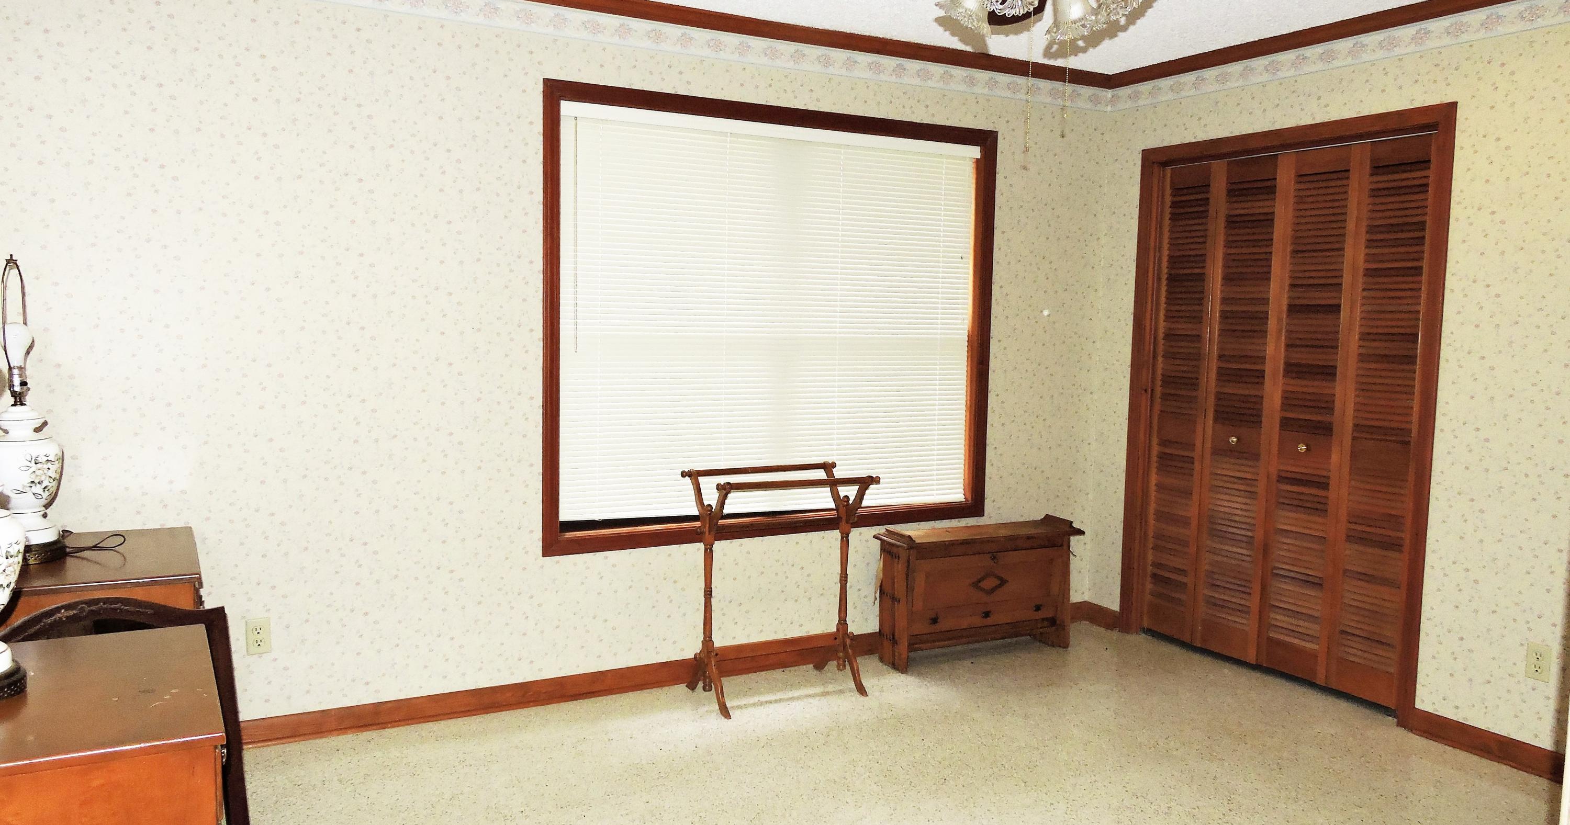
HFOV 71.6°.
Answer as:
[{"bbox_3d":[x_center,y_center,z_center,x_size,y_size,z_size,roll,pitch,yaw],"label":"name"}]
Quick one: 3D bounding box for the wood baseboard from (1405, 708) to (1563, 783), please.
[{"bbox_3d":[2.264,1.066,3.500,0.024,0.089,0.468,-2,6,-27],"label":"wood baseboard"}]

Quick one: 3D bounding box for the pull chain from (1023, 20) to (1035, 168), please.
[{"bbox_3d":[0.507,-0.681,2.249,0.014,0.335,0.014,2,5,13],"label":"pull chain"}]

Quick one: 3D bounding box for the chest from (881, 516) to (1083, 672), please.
[{"bbox_3d":[0.788,0.731,4.455,0.870,0.528,0.250,-2,6,-26],"label":"chest"}]

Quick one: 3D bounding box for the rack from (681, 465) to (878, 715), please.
[{"bbox_3d":[-0.021,0.619,3.948,0.650,0.816,0.355,-2,6,-27],"label":"rack"}]

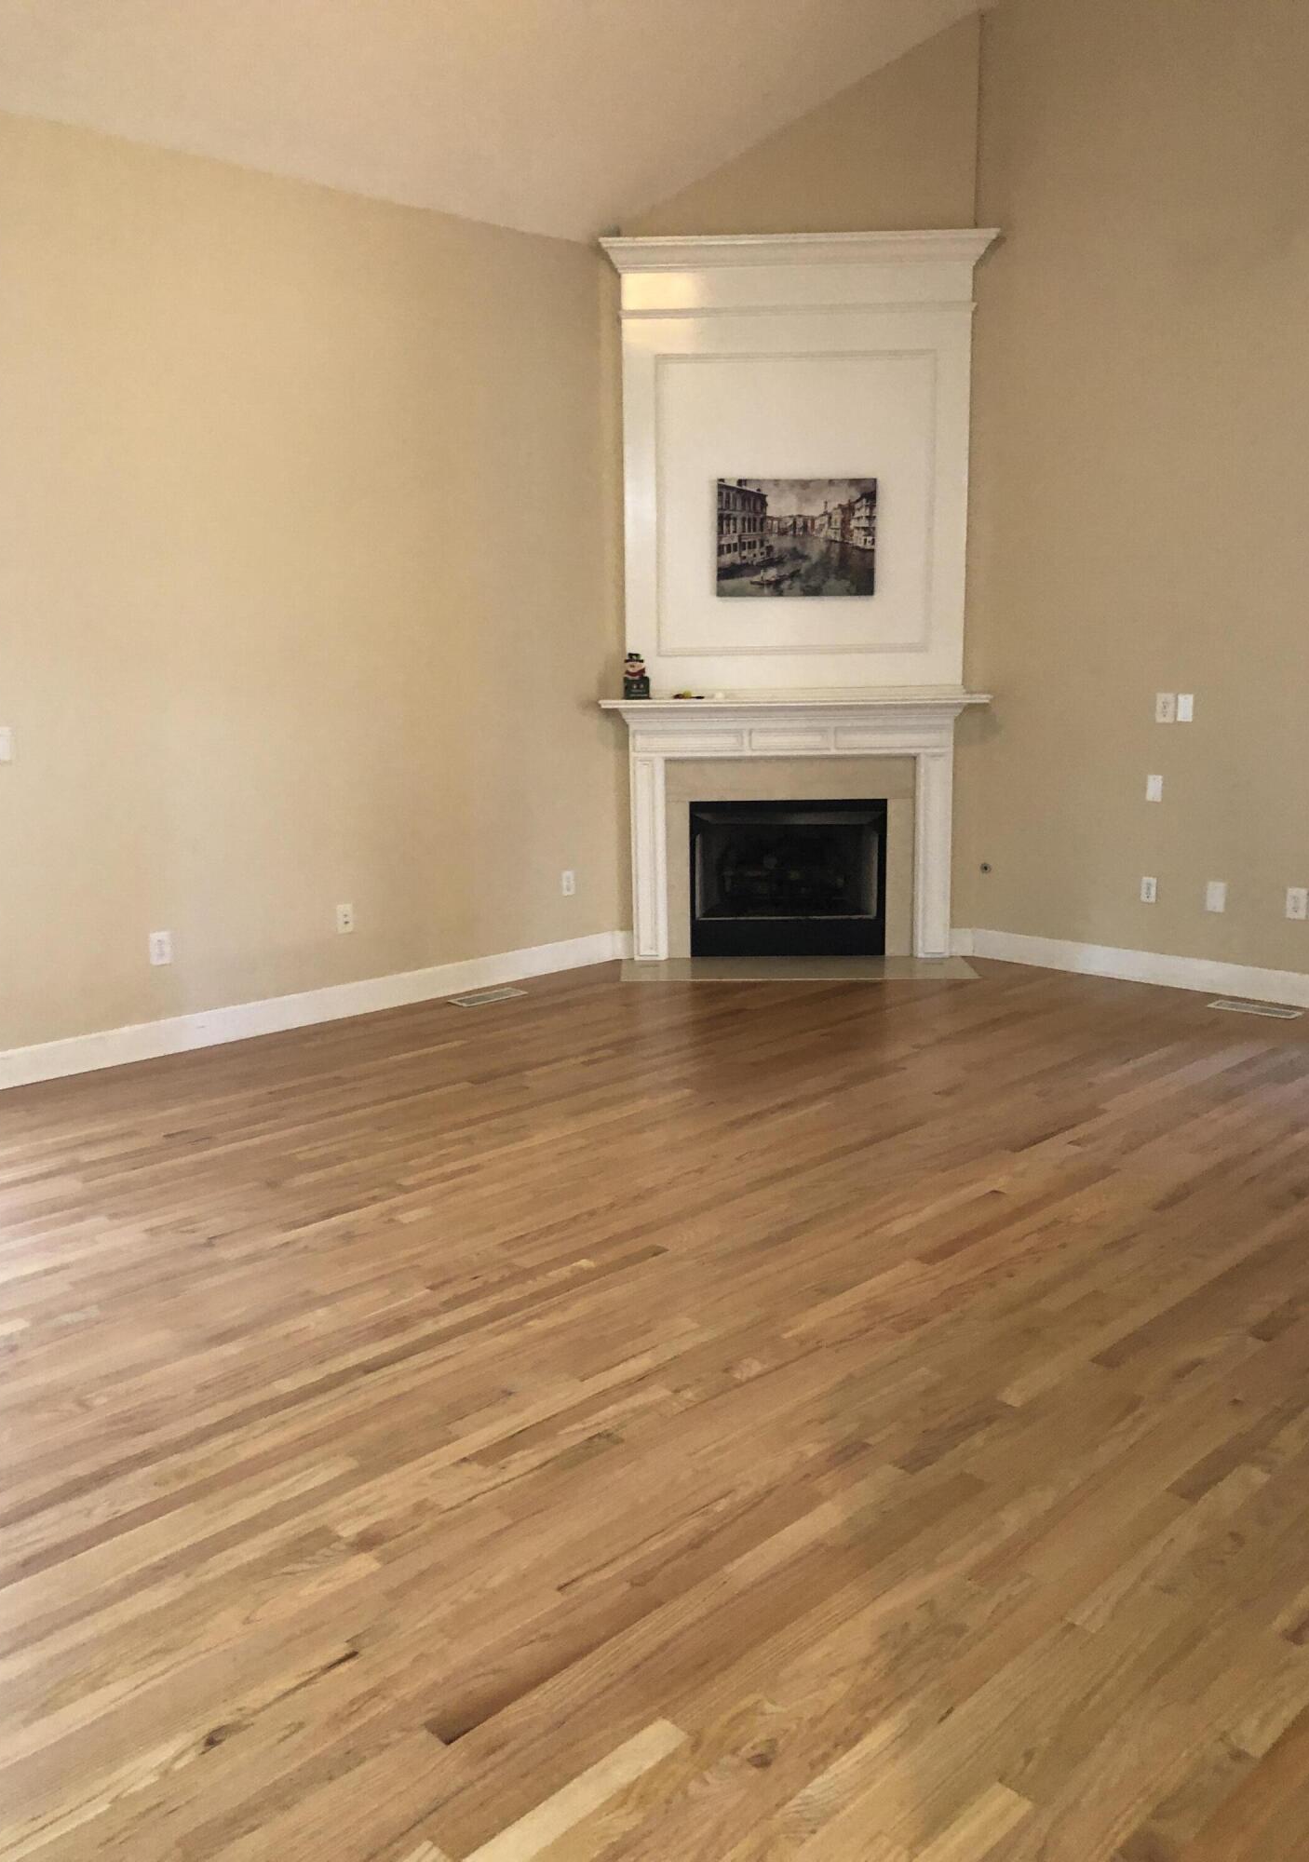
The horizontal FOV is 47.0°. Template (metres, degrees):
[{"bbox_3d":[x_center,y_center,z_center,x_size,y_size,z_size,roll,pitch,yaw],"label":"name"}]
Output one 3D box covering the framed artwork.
[{"bbox_3d":[0.635,-1.758,6.736,0.709,0.507,0.030,-1,11,2],"label":"framed artwork"}]

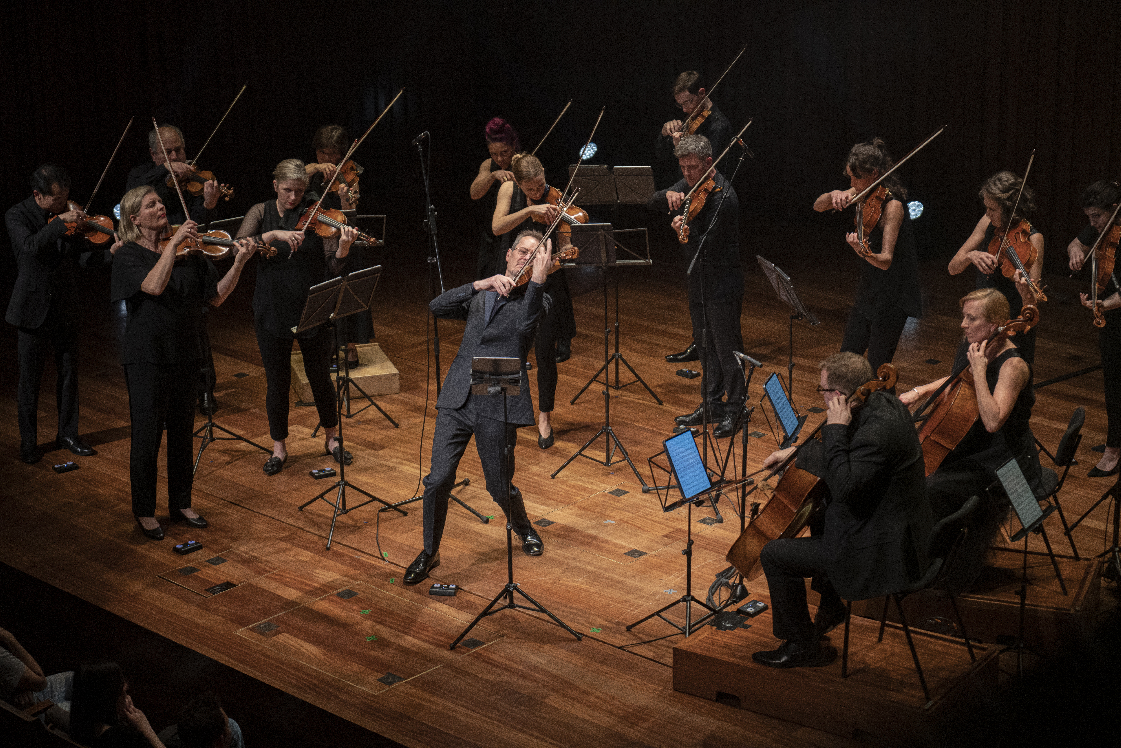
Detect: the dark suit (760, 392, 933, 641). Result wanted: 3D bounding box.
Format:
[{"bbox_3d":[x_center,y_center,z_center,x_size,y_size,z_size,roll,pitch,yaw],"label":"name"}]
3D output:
[{"bbox_3d":[1.233,0.616,9.354,0.740,1.040,0.600,5,19,19],"label":"dark suit"}]

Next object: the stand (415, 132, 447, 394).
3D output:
[{"bbox_3d":[-0.675,-0.269,11.200,0.570,1.980,0.570,-7,19,-17],"label":"stand"}]

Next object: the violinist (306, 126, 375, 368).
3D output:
[{"bbox_3d":[-1.358,-0.782,13.293,0.550,1.504,0.480,-5,18,-14],"label":"violinist"}]

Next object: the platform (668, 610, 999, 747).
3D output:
[{"bbox_3d":[1.201,1.295,9.533,1.210,0.200,0.710,11,21,32],"label":"platform"}]

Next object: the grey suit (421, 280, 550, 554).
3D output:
[{"bbox_3d":[-0.359,0.203,10.711,0.640,1.298,0.580,1,18,5],"label":"grey suit"}]

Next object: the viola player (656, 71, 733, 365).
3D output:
[{"bbox_3d":[0.830,-0.990,13.711,0.500,1.845,0.540,-15,23,-38],"label":"viola player"}]

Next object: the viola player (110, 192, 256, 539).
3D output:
[{"bbox_3d":[-1.900,-0.055,10.960,0.640,1.802,0.570,-14,22,-36],"label":"viola player"}]

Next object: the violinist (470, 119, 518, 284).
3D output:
[{"bbox_3d":[-0.283,-0.842,13.754,0.580,1.567,0.500,-4,18,-11],"label":"violinist"}]

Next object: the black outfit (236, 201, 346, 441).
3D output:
[{"bbox_3d":[-1.455,-0.264,11.848,0.580,1.370,0.440,-2,18,-3],"label":"black outfit"}]

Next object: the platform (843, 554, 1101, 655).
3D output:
[{"bbox_3d":[1.906,1.013,10.367,1.220,0.200,0.700,6,19,21],"label":"platform"}]

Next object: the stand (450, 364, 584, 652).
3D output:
[{"bbox_3d":[-0.216,0.517,9.806,0.570,1.310,0.510,1,18,5],"label":"stand"}]

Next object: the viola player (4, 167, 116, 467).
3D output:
[{"bbox_3d":[-2.788,-0.341,12.141,0.580,1.655,0.530,-15,23,-38],"label":"viola player"}]

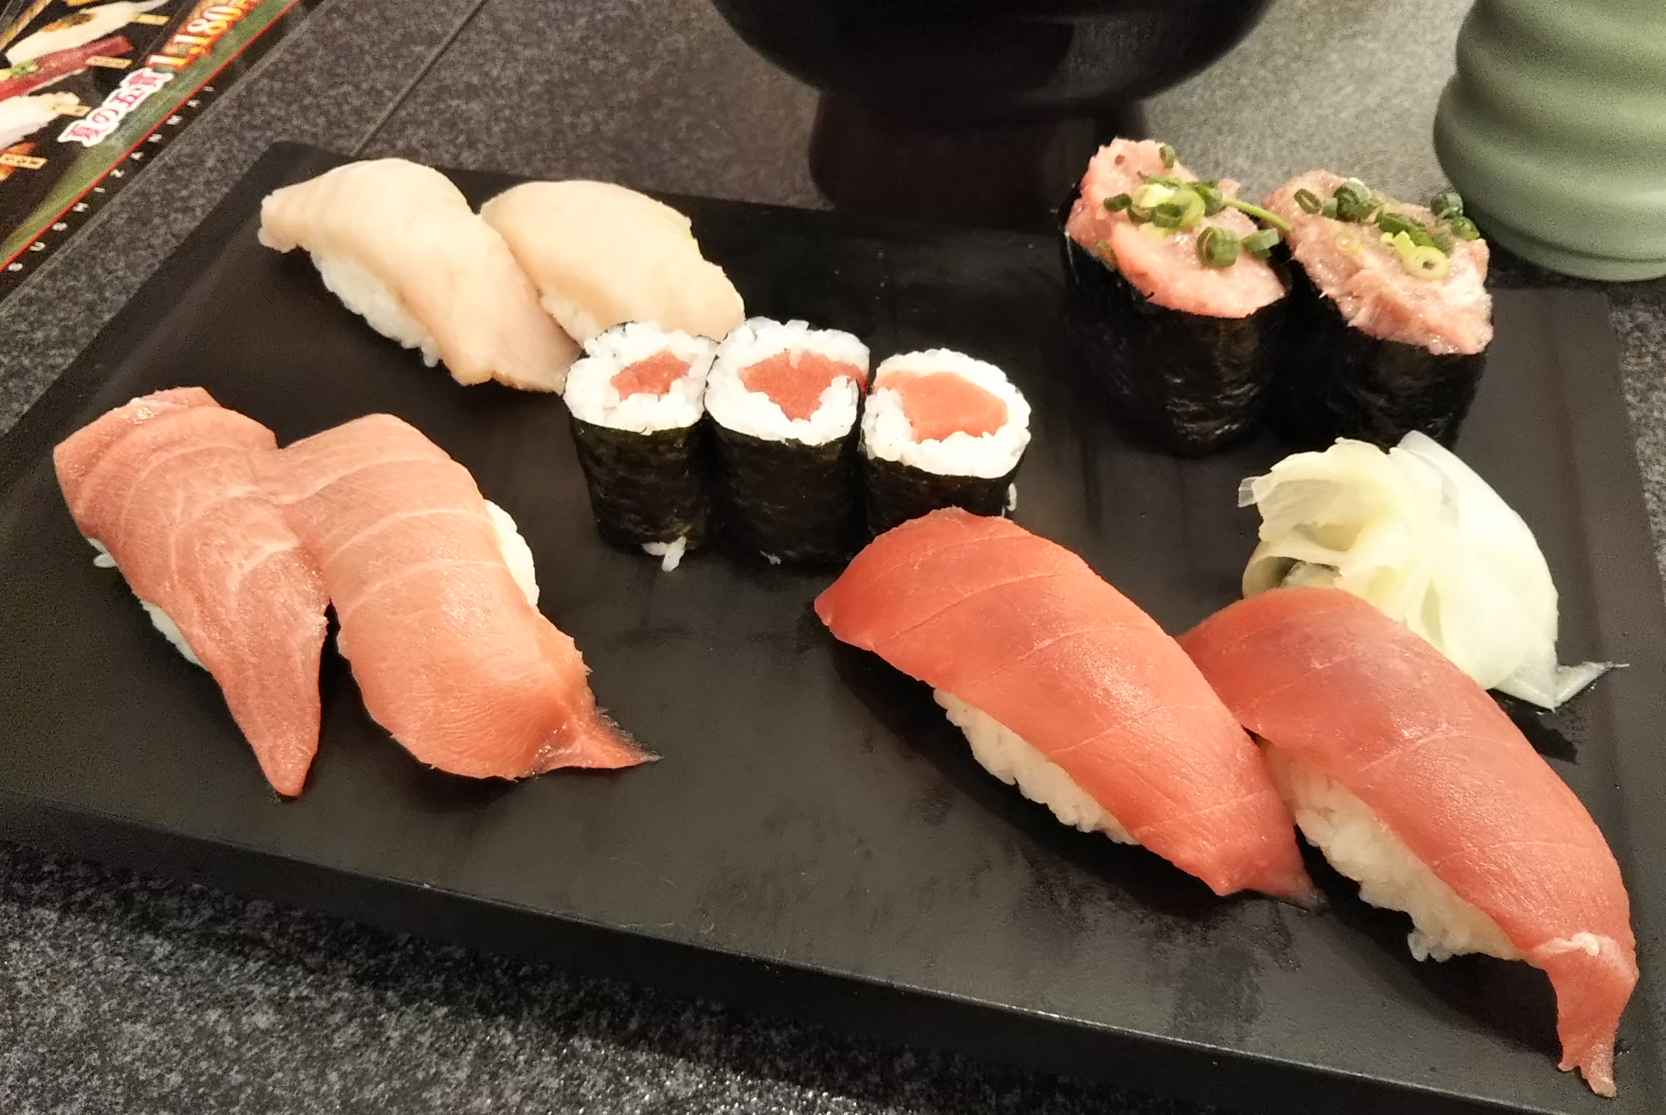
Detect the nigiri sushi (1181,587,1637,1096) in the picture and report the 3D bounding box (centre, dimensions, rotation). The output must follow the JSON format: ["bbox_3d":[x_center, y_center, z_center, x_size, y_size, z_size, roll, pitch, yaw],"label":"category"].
[{"bbox_3d":[0.084,0.030,0.206,0.031,0.030,0.086,-24,51,-19],"label":"nigiri sushi"}]

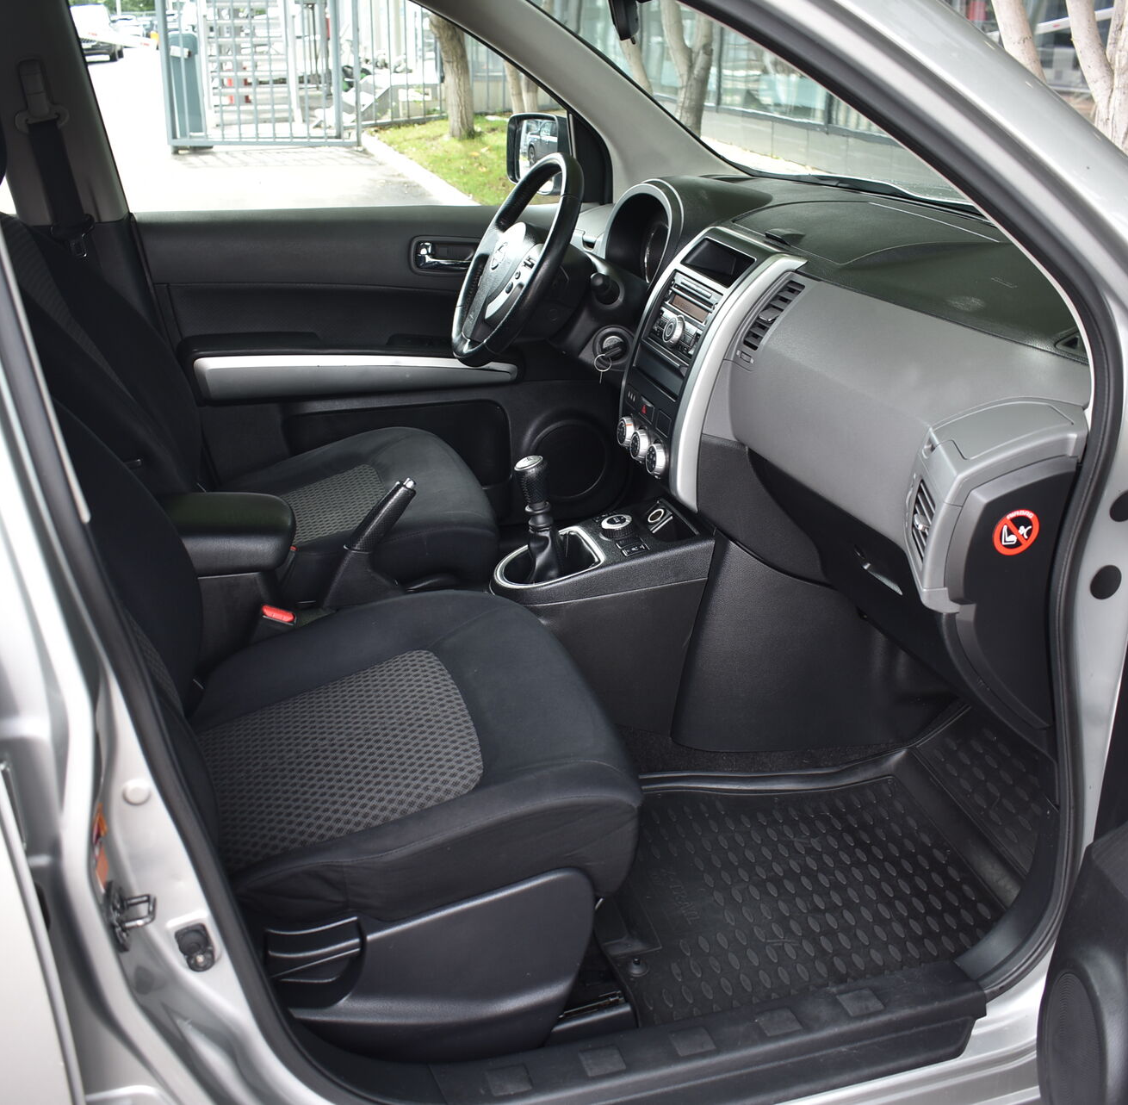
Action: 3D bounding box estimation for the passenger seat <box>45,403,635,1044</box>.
[{"bbox_3d":[-0.343,0.008,1.263,0.800,0.980,0.530,-7,24,-15],"label":"passenger seat"}]

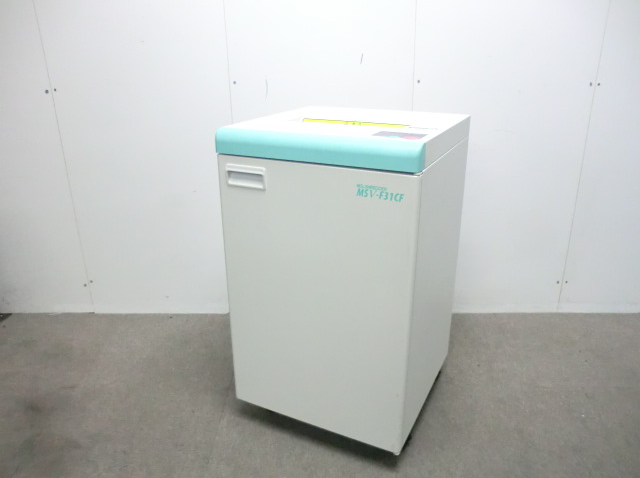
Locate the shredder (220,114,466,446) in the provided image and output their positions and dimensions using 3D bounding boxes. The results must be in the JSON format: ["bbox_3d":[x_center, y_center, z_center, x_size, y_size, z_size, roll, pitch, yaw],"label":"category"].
[{"bbox_3d":[0.099,0.092,1.643,0.577,0.940,0.568,10,23,24],"label":"shredder"}]

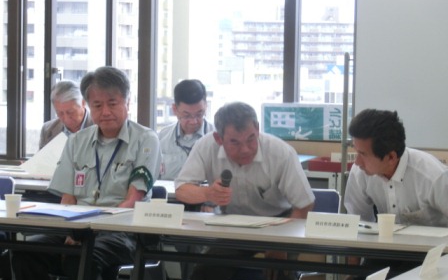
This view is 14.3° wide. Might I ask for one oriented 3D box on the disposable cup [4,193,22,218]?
[{"bbox_3d":[-0.874,0.265,7.397,0.074,0.084,0.074,1,3,0],"label":"disposable cup"}]

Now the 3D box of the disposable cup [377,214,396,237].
[{"bbox_3d":[0.641,0.335,7.037,0.074,0.084,0.074,1,3,0],"label":"disposable cup"}]

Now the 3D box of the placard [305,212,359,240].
[{"bbox_3d":[0.425,0.337,6.926,0.210,0.094,0.055,2,4,19],"label":"placard"}]

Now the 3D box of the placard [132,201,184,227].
[{"bbox_3d":[-0.255,0.300,7.163,0.210,0.094,0.055,2,4,19],"label":"placard"}]

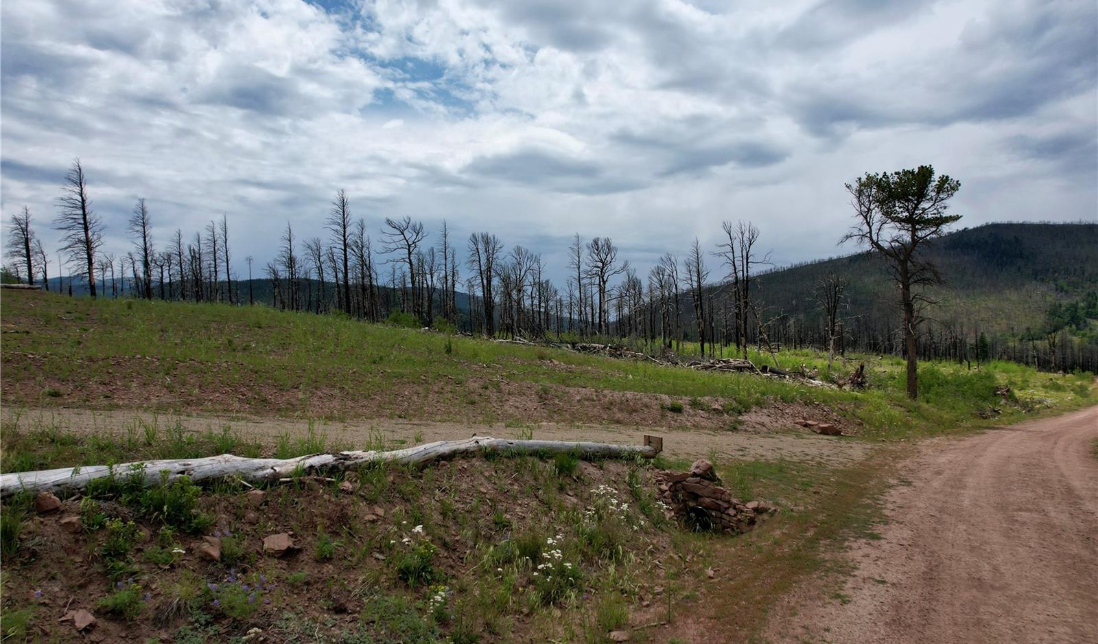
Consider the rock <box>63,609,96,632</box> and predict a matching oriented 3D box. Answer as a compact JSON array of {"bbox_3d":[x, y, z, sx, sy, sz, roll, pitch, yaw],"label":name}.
[{"bbox_3d":[-4.617,2.931,6.600,0.291,0.180,0.250,-2,1,-36],"label":"rock"}]

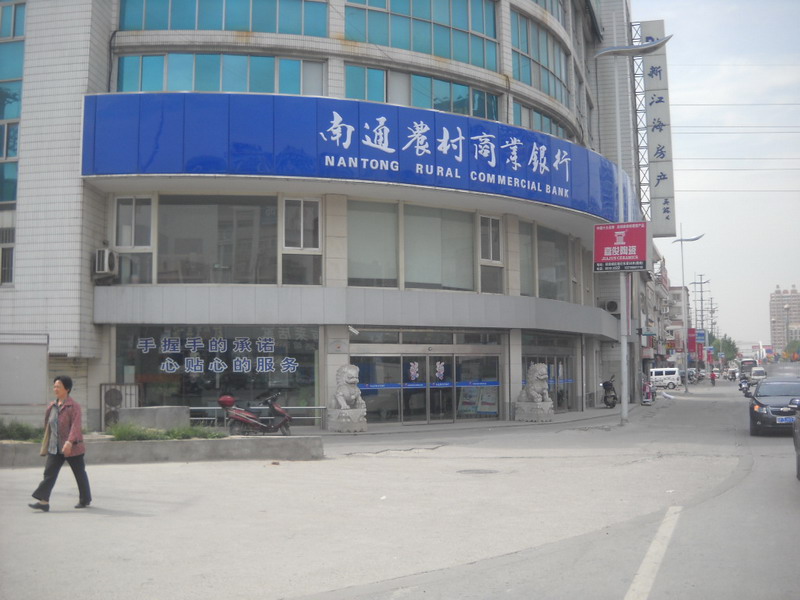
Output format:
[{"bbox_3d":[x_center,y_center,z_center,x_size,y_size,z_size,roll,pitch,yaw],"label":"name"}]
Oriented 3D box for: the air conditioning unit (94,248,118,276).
[{"bbox_3d":[-7.379,-0.928,23.900,0.290,0.580,0.800,-1,-4,3],"label":"air conditioning unit"}]

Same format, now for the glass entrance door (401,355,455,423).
[{"bbox_3d":[0.822,2.626,28.000,1.800,2.050,0.100,2,-5,-30],"label":"glass entrance door"}]

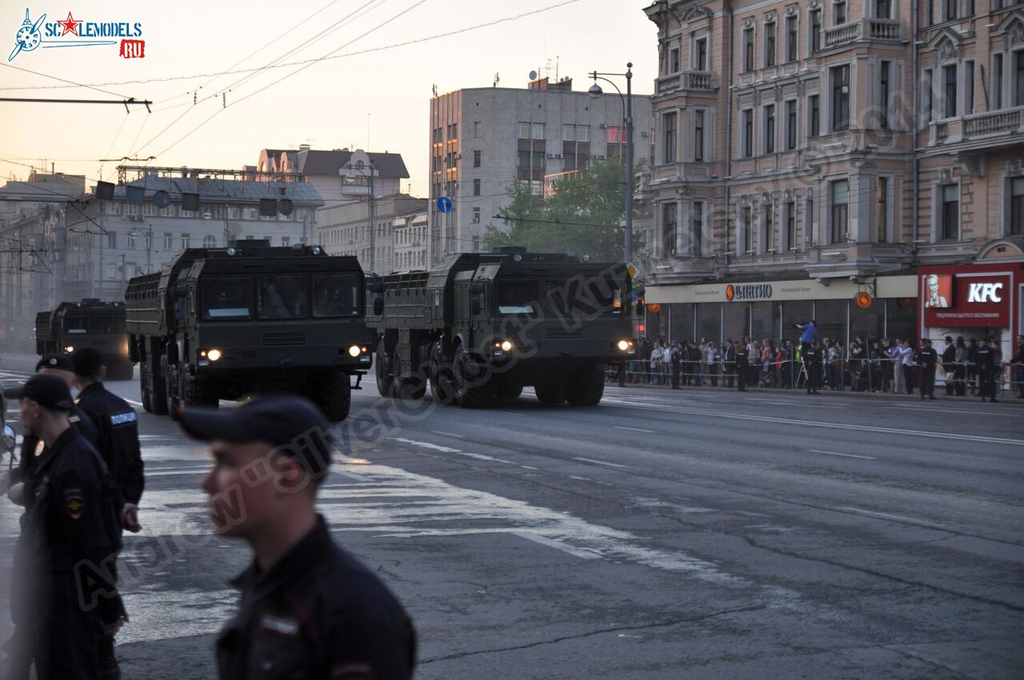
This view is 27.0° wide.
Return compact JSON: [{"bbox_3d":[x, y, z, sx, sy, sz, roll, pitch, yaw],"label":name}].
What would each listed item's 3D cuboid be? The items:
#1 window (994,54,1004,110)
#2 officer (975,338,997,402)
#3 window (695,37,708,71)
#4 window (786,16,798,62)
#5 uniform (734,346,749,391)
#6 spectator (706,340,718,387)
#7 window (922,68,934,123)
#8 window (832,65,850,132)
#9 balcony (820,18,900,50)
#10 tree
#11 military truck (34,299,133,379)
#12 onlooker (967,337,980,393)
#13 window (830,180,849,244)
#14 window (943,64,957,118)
[{"bbox_3d":[16.502,-8.657,71.880,0.200,1.919,0.571,1,0,-19],"label":"window"},{"bbox_3d":[14.394,1.008,64.700,0.580,1.749,0.400,1,0,34],"label":"officer"},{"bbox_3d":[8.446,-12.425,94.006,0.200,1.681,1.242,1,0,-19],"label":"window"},{"bbox_3d":[11.439,-12.172,86.491,0.200,1.823,1.006,1,0,-19],"label":"window"},{"bbox_3d":[8.330,1.030,77.000,0.340,1.680,0.530,0,0,-42],"label":"uniform"},{"bbox_3d":[7.885,0.954,84.000,0.550,1.782,0.420,1,0,20],"label":"spectator"},{"bbox_3d":[15.012,-8.712,76.366,0.250,2.000,0.650,1,0,-19],"label":"window"},{"bbox_3d":[12.142,-8.888,78.292,0.250,2.420,1.420,1,0,-19],"label":"window"},{"bbox_3d":[12.867,-11.095,78.475,1.666,0.935,3.272,1,0,-19],"label":"balcony"},{"bbox_3d":[3.002,-4.417,130.000,9.200,13.300,9.600,1,0,-19],"label":"tree"},{"bbox_3d":[-18.400,0.000,92.000,3.100,3.300,13.000,1,0,-17],"label":"military truck"},{"bbox_3d":[14.265,0.829,65.900,0.360,1.781,0.500,1,0,-18],"label":"onlooker"},{"bbox_3d":[12.070,-4.700,78.250,0.220,2.380,1.300,1,0,-20],"label":"window"},{"bbox_3d":[15.499,-8.658,74.968,0.250,2.050,0.980,1,0,-19],"label":"window"}]

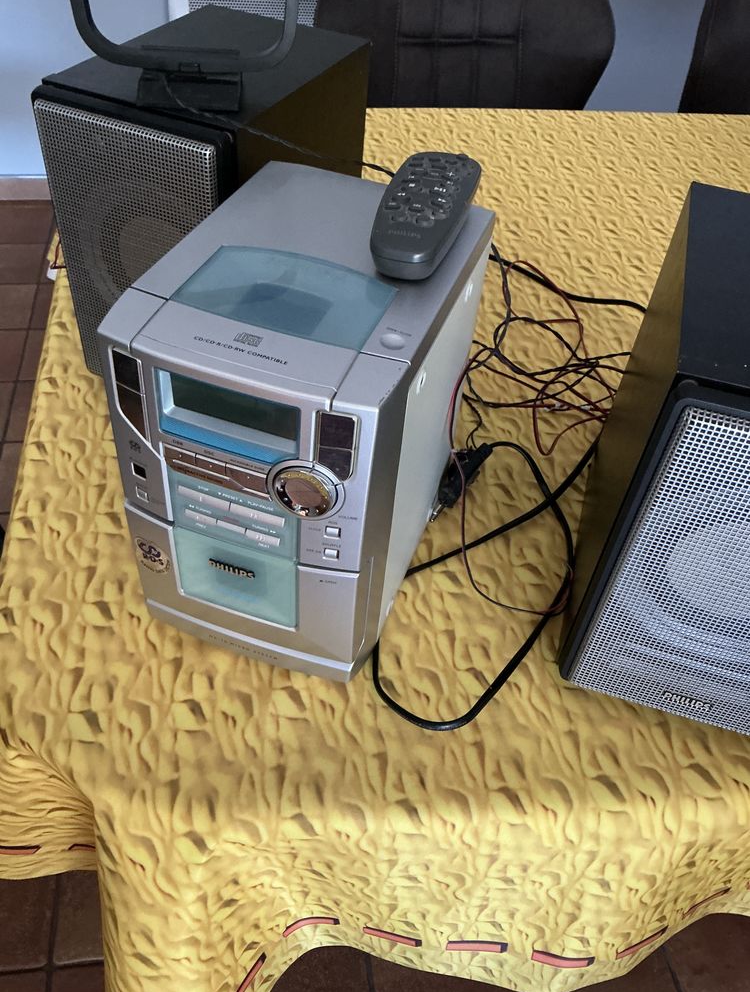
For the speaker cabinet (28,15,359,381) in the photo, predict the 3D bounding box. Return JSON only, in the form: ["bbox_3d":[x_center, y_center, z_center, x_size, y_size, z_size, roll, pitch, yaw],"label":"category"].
[{"bbox_3d":[-0.132,-0.249,0.715,0.159,0.249,0.235,20,48,14],"label":"speaker cabinet"}]

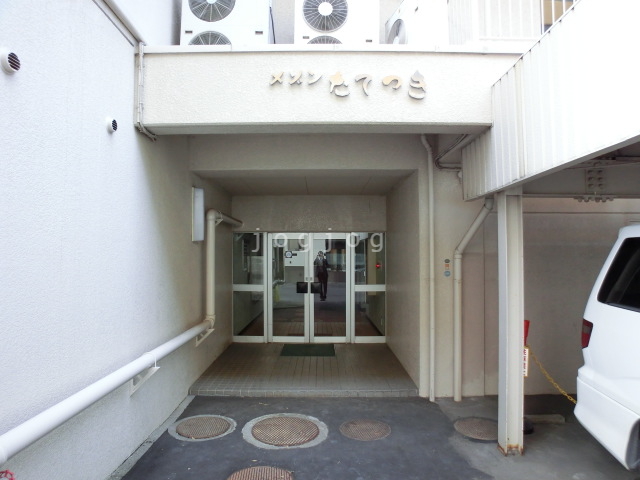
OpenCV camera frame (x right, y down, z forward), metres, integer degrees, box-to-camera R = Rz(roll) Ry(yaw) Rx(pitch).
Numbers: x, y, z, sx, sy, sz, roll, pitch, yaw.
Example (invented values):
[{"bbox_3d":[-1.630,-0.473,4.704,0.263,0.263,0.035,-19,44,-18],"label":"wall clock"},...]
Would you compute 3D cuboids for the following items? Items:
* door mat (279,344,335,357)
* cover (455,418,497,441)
[{"bbox_3d":[-0.187,1.827,6.465,0.870,0.015,0.760,0,-2,0],"label":"door mat"},{"bbox_3d":[1.570,1.831,3.743,0.500,0.030,0.500,0,-2,0],"label":"cover"}]

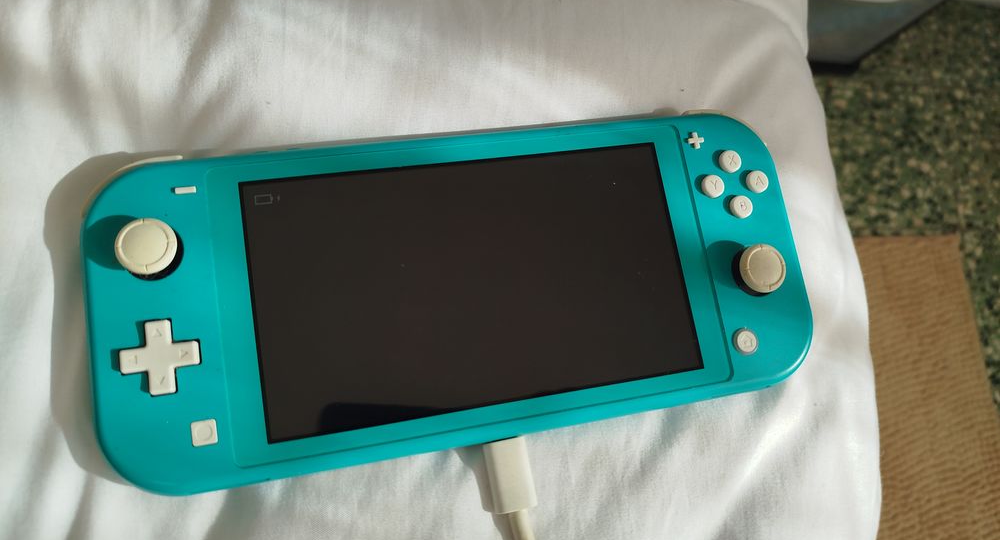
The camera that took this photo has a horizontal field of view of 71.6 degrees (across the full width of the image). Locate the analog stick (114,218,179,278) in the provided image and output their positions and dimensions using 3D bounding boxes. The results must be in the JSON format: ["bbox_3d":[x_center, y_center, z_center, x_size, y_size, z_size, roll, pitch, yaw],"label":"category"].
[{"bbox_3d":[-0.091,-0.006,0.180,0.015,0.007,0.015,-8,80,-13],"label":"analog stick"}]

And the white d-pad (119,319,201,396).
[{"bbox_3d":[-0.087,0.022,0.178,0.019,0.003,0.019,-8,80,-13],"label":"white d-pad"}]

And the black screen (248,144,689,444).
[{"bbox_3d":[-0.006,0.003,0.200,0.125,0.002,0.071,-8,80,-13],"label":"black screen"}]

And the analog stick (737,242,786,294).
[{"bbox_3d":[0.079,0.000,0.213,0.015,0.007,0.015,2,78,-11],"label":"analog stick"}]

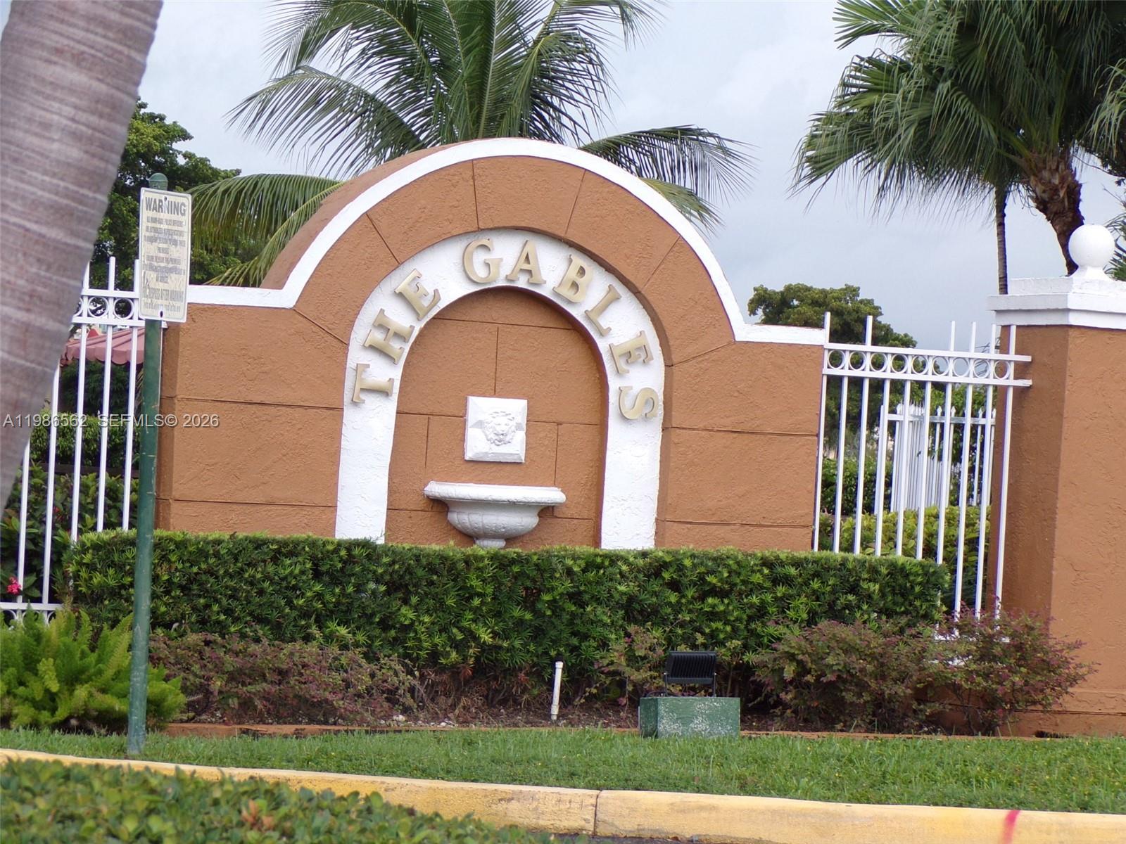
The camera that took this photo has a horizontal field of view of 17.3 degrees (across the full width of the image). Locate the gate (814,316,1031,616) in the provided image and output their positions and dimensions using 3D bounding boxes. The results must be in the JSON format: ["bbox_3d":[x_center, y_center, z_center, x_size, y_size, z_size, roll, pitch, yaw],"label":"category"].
[{"bbox_3d":[1.709,0.343,17.646,1.139,1.651,0.050,3,0,-25],"label":"gate"}]

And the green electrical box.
[{"bbox_3d":[0.540,1.292,16.030,0.397,0.194,0.194,3,0,-25],"label":"green electrical box"}]

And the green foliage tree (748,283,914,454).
[{"bbox_3d":[4.484,-0.201,61.987,3.100,4.236,3.100,3,0,0],"label":"green foliage tree"}]

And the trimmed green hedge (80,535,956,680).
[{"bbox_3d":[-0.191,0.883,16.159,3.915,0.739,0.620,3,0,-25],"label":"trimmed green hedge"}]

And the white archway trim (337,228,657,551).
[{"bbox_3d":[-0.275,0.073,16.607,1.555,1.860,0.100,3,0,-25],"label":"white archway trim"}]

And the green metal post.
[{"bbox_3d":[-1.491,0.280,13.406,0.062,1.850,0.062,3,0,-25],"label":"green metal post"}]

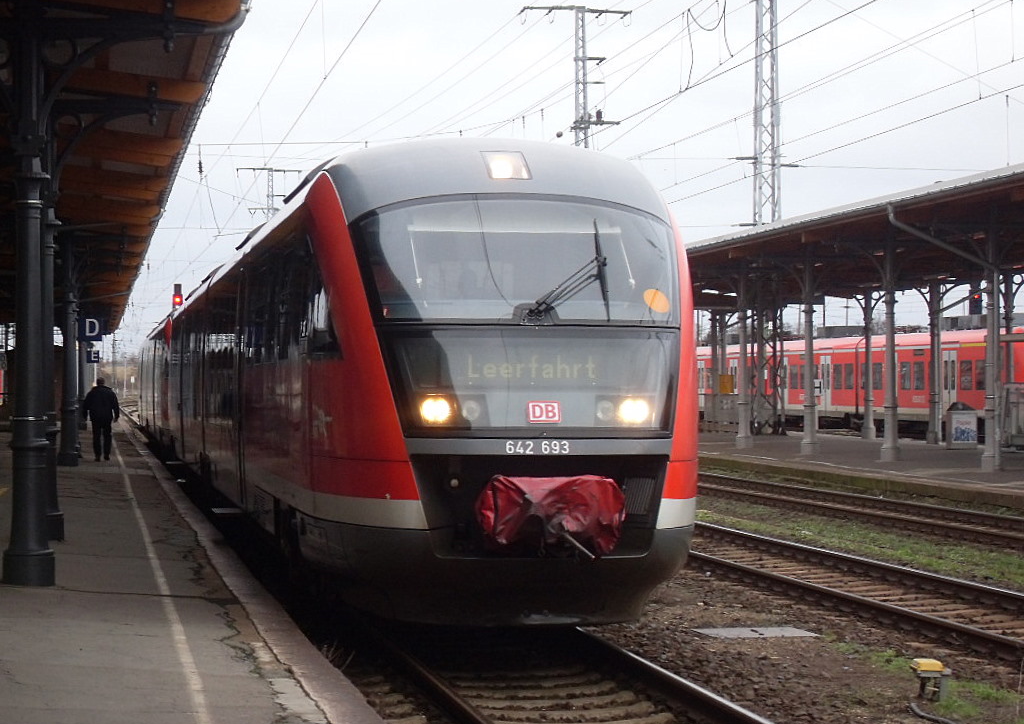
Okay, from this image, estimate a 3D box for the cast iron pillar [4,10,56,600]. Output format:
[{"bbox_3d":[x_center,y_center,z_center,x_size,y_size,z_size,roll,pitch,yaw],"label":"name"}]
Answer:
[{"bbox_3d":[-3.598,-0.470,19.620,0.385,4.235,0.385,0,0,-9],"label":"cast iron pillar"}]

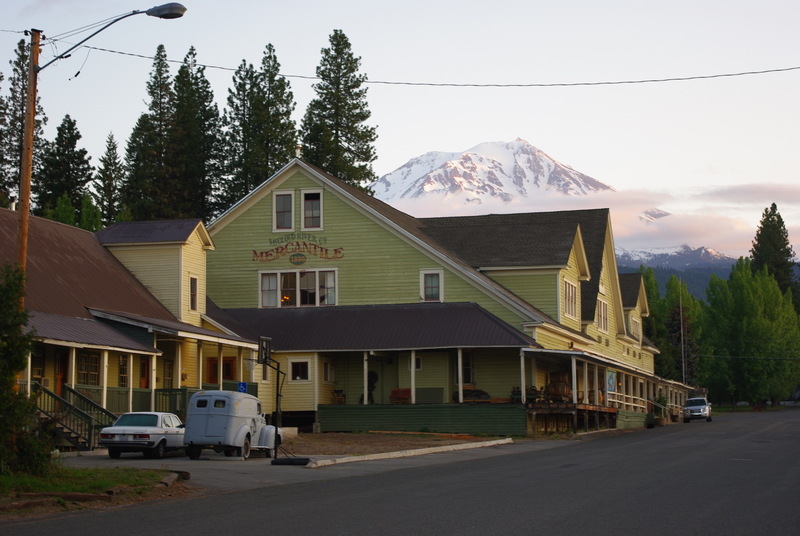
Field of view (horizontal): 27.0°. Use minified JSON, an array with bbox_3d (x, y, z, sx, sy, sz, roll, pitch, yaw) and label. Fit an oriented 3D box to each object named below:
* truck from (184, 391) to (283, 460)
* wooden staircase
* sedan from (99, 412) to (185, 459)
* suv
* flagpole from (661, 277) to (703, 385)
[{"bbox_3d":[-5.142,4.828,51.321,1.900,2.050,4.900,-2,-5,12],"label":"truck"},{"bbox_3d":[-11.121,5.152,57.666,2.300,2.300,2.150,-2,-7,16],"label":"wooden staircase"},{"bbox_3d":[-8.064,5.385,53.836,1.790,1.430,4.800,-1,-5,10],"label":"sedan"},{"bbox_3d":[20.572,9.775,115.225,1.840,1.740,4.450,-2,-5,13],"label":"suv"},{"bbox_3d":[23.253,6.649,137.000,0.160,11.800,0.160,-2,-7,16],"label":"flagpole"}]

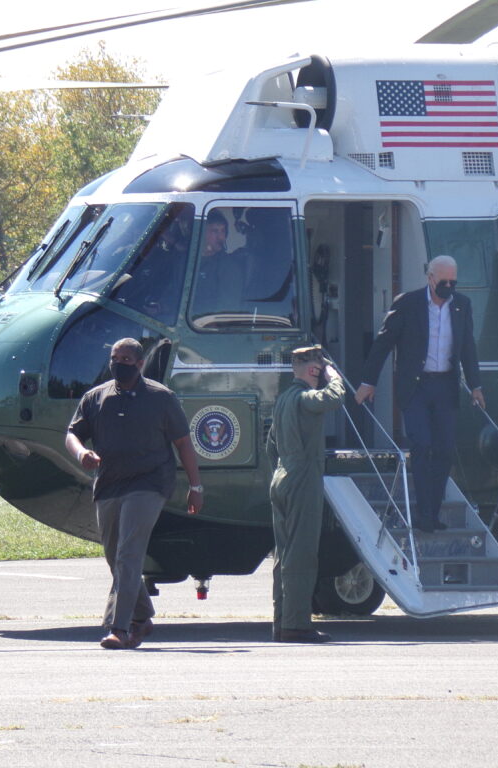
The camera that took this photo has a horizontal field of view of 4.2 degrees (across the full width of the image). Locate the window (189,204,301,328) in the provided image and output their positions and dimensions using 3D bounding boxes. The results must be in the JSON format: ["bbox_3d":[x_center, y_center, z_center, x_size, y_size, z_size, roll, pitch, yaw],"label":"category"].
[{"bbox_3d":[-0.035,-0.726,43.130,0.760,0.790,0.100,0,-3,-20],"label":"window"}]

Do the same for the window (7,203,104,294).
[{"bbox_3d":[-1.240,-0.862,43.980,0.120,0.680,0.800,35,-12,-17],"label":"window"}]

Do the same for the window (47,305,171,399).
[{"bbox_3d":[-0.874,-0.204,42.980,0.780,0.580,0.180,0,-8,4],"label":"window"}]

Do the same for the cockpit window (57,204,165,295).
[{"bbox_3d":[-0.889,-0.851,43.430,0.100,0.680,0.620,39,-22,-30],"label":"cockpit window"}]

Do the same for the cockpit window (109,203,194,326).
[{"bbox_3d":[-0.612,-0.756,43.080,0.540,0.780,0.130,0,-10,6],"label":"cockpit window"}]

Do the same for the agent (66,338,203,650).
[{"bbox_3d":[-0.667,0.644,40.000,0.780,1.810,0.600,0,0,16],"label":"agent"}]

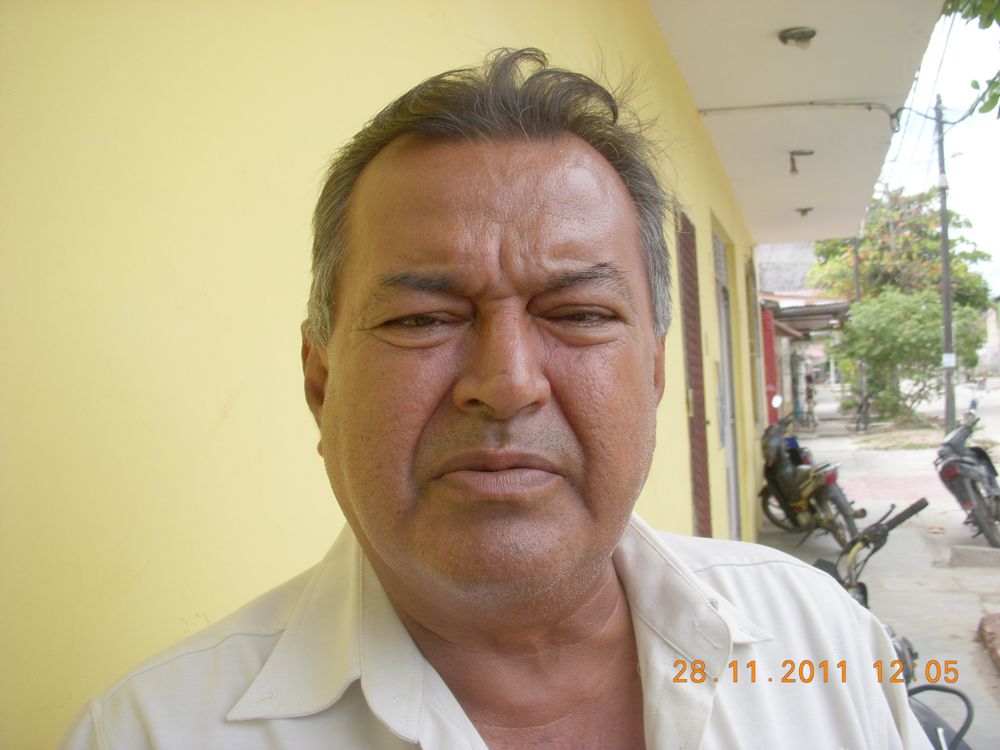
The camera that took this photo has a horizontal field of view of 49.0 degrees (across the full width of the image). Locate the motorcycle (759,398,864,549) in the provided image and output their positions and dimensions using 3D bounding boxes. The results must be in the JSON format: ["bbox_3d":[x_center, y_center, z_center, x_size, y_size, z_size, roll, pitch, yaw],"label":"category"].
[{"bbox_3d":[2.961,0.943,10.400,0.700,1.220,1.850,-2,-1,-10],"label":"motorcycle"}]

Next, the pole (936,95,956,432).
[{"bbox_3d":[11.376,-2.793,28.000,0.300,8.700,0.300,-3,-1,16],"label":"pole"}]

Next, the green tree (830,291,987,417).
[{"bbox_3d":[13.768,-0.792,37.000,5.000,4.300,4.600,-3,-1,16],"label":"green tree"}]

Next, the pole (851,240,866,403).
[{"bbox_3d":[15.697,-2.558,48.000,0.260,8.000,0.260,-3,-1,16],"label":"pole"}]

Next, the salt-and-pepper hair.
[{"bbox_3d":[-0.004,-0.060,0.515,0.170,0.160,0.185,-2,-1,-3],"label":"salt-and-pepper hair"}]

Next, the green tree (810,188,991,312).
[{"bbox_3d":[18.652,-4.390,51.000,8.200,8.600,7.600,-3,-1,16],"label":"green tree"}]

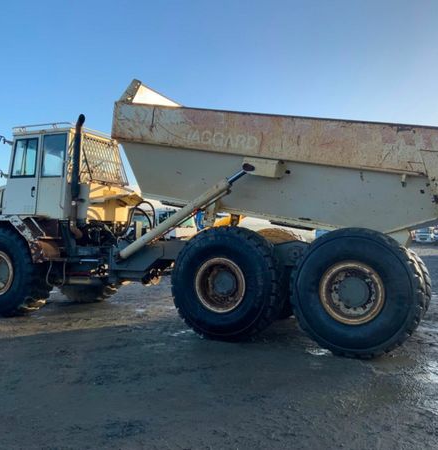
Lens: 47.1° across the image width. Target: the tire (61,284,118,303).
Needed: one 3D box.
[{"bbox_3d":[-2.752,0.832,10.605,1.574,1.559,0.589,0,-1,25],"label":"tire"}]

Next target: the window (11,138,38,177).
[{"bbox_3d":[-3.496,-1.200,9.079,0.584,0.715,0.050,0,-4,25],"label":"window"}]

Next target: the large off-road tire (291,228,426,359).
[{"bbox_3d":[1.705,0.815,6.269,1.574,1.559,0.589,0,-1,25],"label":"large off-road tire"}]

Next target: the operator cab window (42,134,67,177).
[{"bbox_3d":[-2.882,-1.207,8.794,0.544,0.749,0.050,0,-4,25],"label":"operator cab window"}]

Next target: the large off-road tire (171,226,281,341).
[{"bbox_3d":[0.132,0.808,6.996,1.574,1.559,0.589,0,-1,25],"label":"large off-road tire"}]

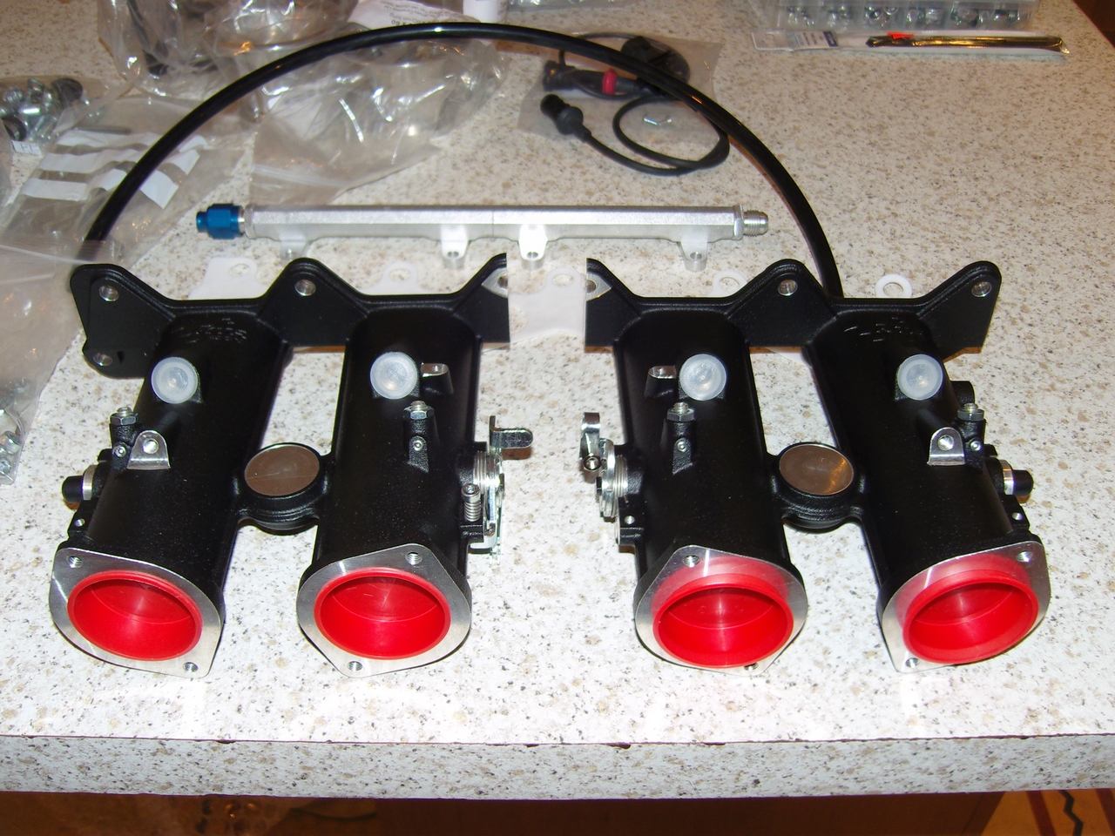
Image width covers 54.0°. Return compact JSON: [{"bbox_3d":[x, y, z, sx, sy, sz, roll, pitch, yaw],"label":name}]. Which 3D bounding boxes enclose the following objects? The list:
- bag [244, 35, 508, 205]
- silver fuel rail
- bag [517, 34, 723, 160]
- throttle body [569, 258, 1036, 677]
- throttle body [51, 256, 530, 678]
[{"bbox_3d":[-0.108,-0.196,0.694,0.150,0.048,0.160,0,42,0],"label":"bag"},{"bbox_3d":[-0.043,-0.105,0.612,0.316,0.022,0.042,1,42,1],"label":"silver fuel rail"},{"bbox_3d":[0.046,-0.228,0.748,0.140,0.024,0.142,0,42,0],"label":"bag"},{"bbox_3d":[0.106,0.007,0.453,0.194,0.069,0.181,0,42,0],"label":"throttle body"},{"bbox_3d":[-0.115,0.007,0.453,0.208,0.069,0.181,-1,42,-1],"label":"throttle body"}]

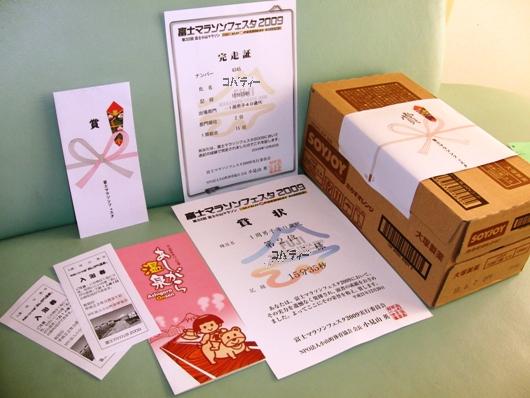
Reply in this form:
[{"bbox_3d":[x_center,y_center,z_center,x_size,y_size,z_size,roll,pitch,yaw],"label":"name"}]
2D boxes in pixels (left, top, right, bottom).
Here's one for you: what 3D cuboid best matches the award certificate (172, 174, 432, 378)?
[{"bbox_3d":[0.035,0.073,0.716,0.210,0.004,0.297,-14,43,-25],"label":"award certificate"}]

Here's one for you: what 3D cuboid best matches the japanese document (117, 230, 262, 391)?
[{"bbox_3d":[-0.096,0.115,0.640,0.101,0.004,0.213,-15,43,-26],"label":"japanese document"}]

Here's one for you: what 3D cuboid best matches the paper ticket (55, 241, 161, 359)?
[{"bbox_3d":[-0.180,0.107,0.634,0.072,0.003,0.149,-17,44,-28],"label":"paper ticket"}]

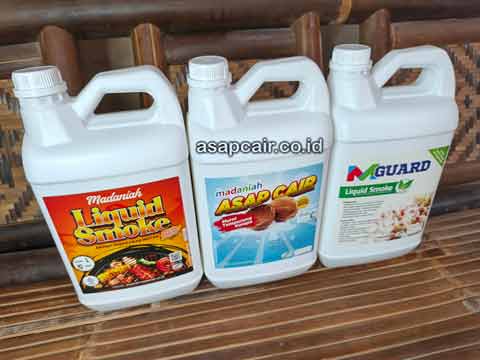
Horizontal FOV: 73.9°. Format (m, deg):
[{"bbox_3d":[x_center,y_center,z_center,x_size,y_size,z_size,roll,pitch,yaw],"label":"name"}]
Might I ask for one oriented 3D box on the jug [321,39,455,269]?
[{"bbox_3d":[0.200,-0.036,0.481,0.178,0.312,0.123,-6,30,-6],"label":"jug"}]

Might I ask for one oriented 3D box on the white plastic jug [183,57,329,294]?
[{"bbox_3d":[0.024,-0.009,0.447,0.178,0.312,0.123,-8,30,-9],"label":"white plastic jug"}]

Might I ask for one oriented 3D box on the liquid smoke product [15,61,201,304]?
[{"bbox_3d":[-0.154,0.012,0.422,0.178,0.312,0.123,-10,31,-13],"label":"liquid smoke product"}]

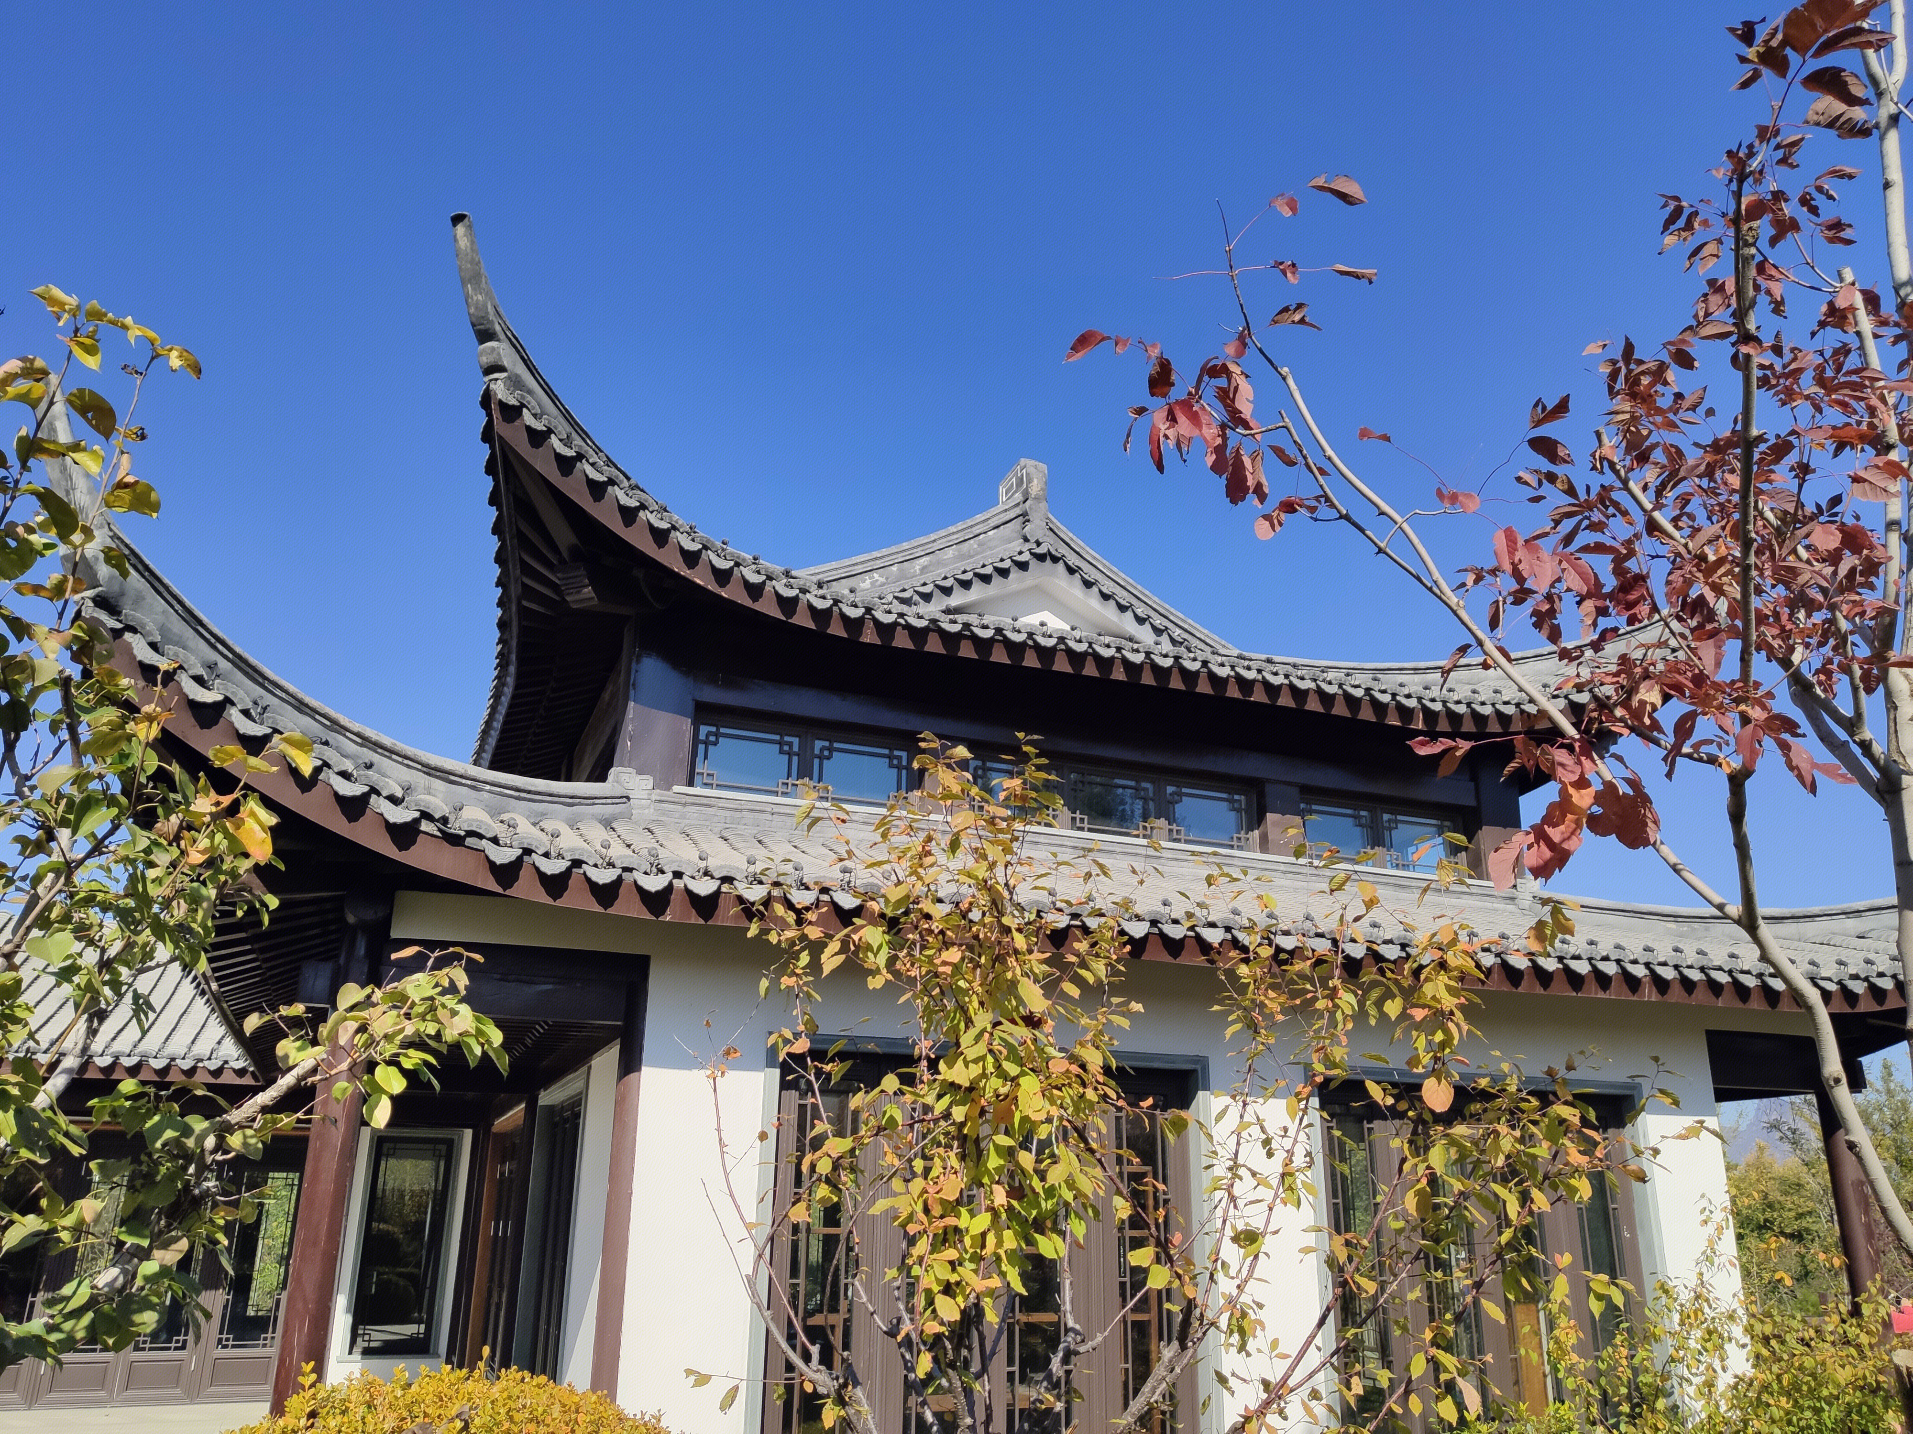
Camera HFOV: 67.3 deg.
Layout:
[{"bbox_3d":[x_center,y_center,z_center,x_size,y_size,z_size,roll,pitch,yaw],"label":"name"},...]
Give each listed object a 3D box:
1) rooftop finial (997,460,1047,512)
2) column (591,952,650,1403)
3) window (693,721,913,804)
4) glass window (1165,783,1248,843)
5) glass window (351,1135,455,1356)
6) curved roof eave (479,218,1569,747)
[{"bbox_3d":[0.688,-2.256,14.711,0.252,0.527,0.570,8,-19,-21],"label":"rooftop finial"},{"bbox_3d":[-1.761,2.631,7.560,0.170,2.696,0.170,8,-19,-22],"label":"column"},{"bbox_3d":[-1.153,0.370,10.874,1.742,0.518,0.102,8,-19,-21],"label":"window"},{"bbox_3d":[2.103,0.822,12.152,0.824,0.434,0.085,8,-19,-21],"label":"glass window"},{"bbox_3d":[-5.910,5.636,15.357,0.842,2.218,0.111,8,-19,-21],"label":"glass window"},{"bbox_3d":[1.395,-1.165,11.806,10.846,2.320,2.082,8,-19,-21],"label":"curved roof eave"}]

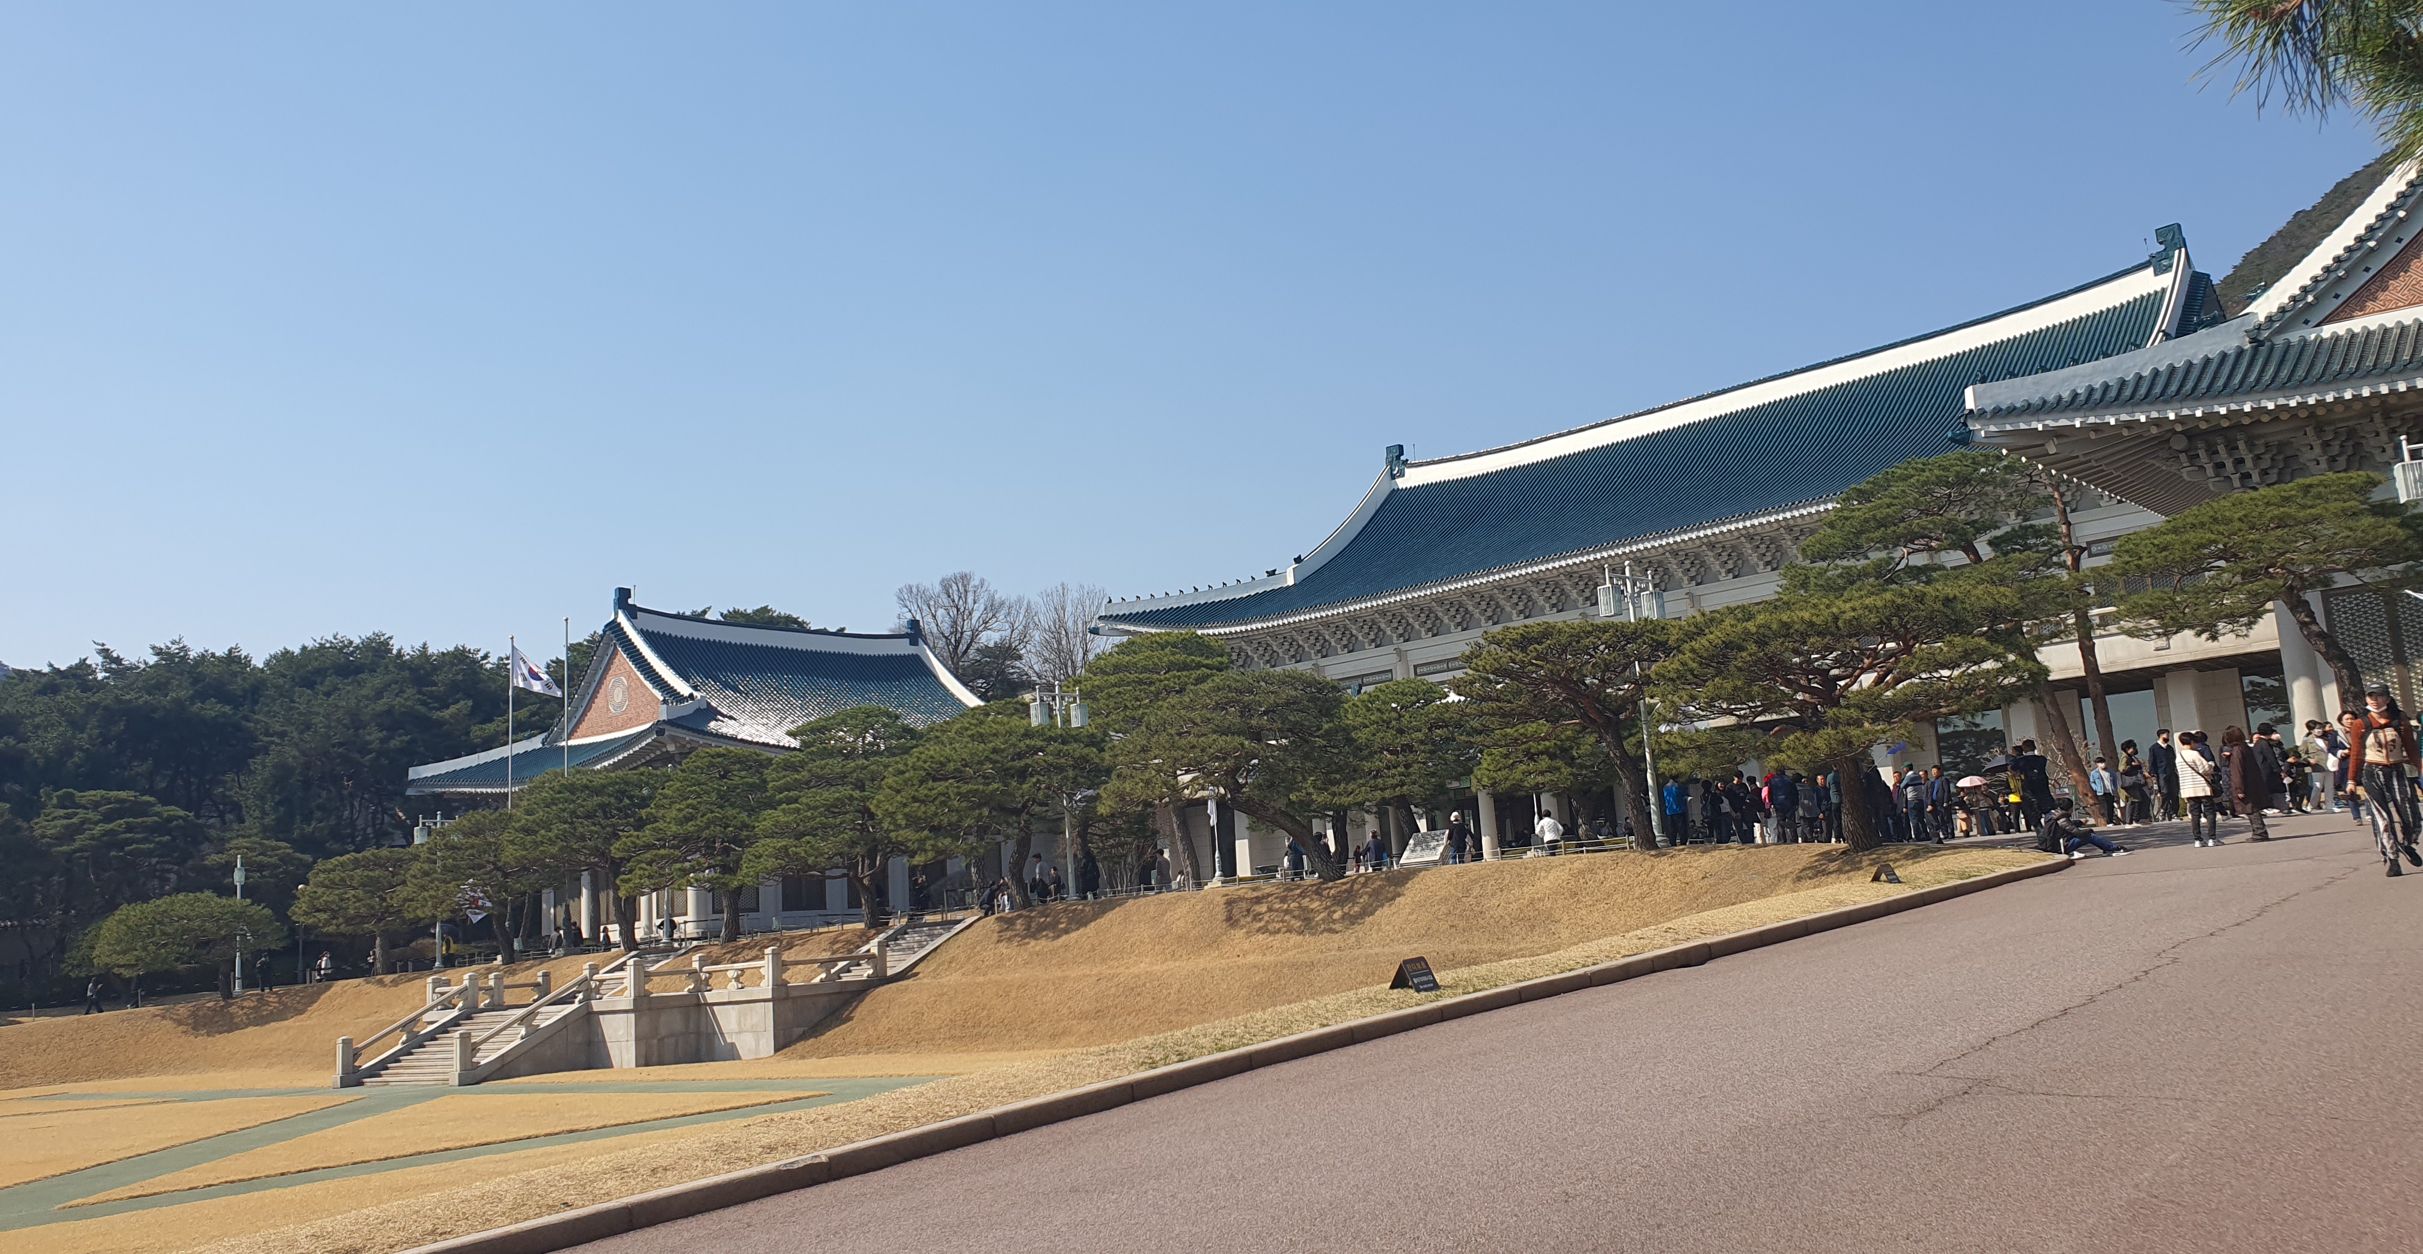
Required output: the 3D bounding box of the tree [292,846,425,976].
[{"bbox_3d":[-35.527,11.880,76.252,5.340,5.420,4.810,0,-11,-25],"label":"tree"}]

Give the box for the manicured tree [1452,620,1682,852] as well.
[{"bbox_3d":[7.259,2.232,36.990,4.600,4.760,4.400,-12,-13,39],"label":"manicured tree"}]

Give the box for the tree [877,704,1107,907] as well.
[{"bbox_3d":[-6.346,5.202,53.229,6.690,5.880,6.020,-3,-10,-7],"label":"tree"}]

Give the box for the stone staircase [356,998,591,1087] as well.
[{"bbox_3d":[-17.513,9.726,42.734,5.400,1.750,3.000,-12,-13,39],"label":"stone staircase"}]

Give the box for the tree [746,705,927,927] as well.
[{"bbox_3d":[-11.689,6.020,57.562,5.780,6.980,5.210,-2,-10,-12],"label":"tree"}]

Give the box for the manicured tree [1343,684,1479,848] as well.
[{"bbox_3d":[4.962,3.785,45.464,3.700,4.920,3.700,-12,-13,39],"label":"manicured tree"}]

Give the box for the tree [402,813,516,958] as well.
[{"bbox_3d":[-28.975,10.005,70.617,4.570,5.840,4.120,0,-11,-22],"label":"tree"}]

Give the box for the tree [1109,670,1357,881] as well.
[{"bbox_3d":[0.508,3.498,41.988,5.500,4.970,5.000,-4,-10,-1],"label":"tree"}]

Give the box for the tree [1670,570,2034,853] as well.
[{"bbox_3d":[13.077,1.730,37.184,7.540,5.690,6.780,-8,-11,19],"label":"tree"}]

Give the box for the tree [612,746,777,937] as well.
[{"bbox_3d":[-17.502,7.445,62.199,5.380,6.570,4.850,-1,-11,-16],"label":"tree"}]

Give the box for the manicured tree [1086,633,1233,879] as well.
[{"bbox_3d":[-1.163,3.448,45.979,4.300,6.680,4.300,-12,-13,39],"label":"manicured tree"}]

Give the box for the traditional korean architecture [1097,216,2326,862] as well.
[{"bbox_3d":[30.671,-1.407,103.445,65.000,30.200,42.000,-12,-13,39],"label":"traditional korean architecture"}]

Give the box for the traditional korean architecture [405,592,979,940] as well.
[{"bbox_3d":[-23.750,7.902,99.629,24.000,18.500,30.000,-12,-13,39],"label":"traditional korean architecture"}]

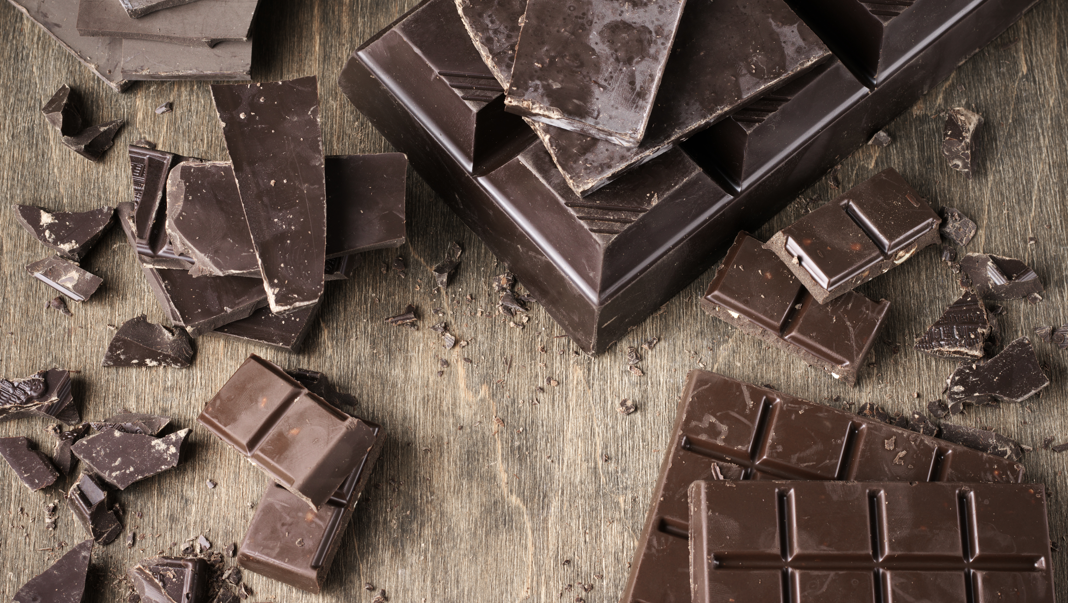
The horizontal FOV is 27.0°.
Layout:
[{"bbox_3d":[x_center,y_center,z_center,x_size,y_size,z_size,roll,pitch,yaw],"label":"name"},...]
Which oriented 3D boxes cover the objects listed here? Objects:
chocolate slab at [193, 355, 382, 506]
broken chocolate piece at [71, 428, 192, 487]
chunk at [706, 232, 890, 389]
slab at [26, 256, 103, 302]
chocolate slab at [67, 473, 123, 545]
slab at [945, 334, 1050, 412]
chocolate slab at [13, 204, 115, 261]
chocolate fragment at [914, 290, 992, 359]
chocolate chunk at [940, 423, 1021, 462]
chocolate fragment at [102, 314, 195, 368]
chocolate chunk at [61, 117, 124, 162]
[{"bbox_3d":[-0.059,0.031,0.529,0.037,0.011,0.021,29,72,36],"label":"chocolate slab"},{"bbox_3d":[-0.096,0.037,0.531,0.028,0.005,0.013,-7,74,-4],"label":"broken chocolate piece"},{"bbox_3d":[0.065,0.001,0.550,0.041,0.011,0.019,26,70,9],"label":"chunk"},{"bbox_3d":[-0.117,-0.006,0.553,0.016,0.004,0.008,25,70,14],"label":"slab"},{"bbox_3d":[-0.105,0.049,0.530,0.009,0.008,0.016,-28,71,-11],"label":"chocolate slab"},{"bbox_3d":[0.105,0.019,0.508,0.025,0.006,0.013,-24,69,-12],"label":"slab"},{"bbox_3d":[-0.117,-0.017,0.554,0.025,0.006,0.013,0,68,3],"label":"chocolate slab"},{"bbox_3d":[0.104,0.006,0.550,0.018,0.006,0.015,-7,77,-4],"label":"chocolate fragment"},{"bbox_3d":[0.102,0.031,0.503,0.019,0.006,0.006,18,67,6],"label":"chocolate chunk"},{"bbox_3d":[-0.095,0.010,0.546,0.022,0.008,0.011,2,68,0],"label":"chocolate fragment"},{"bbox_3d":[-0.104,-0.038,0.527,0.015,0.006,0.008,-17,68,-9],"label":"chocolate chunk"}]

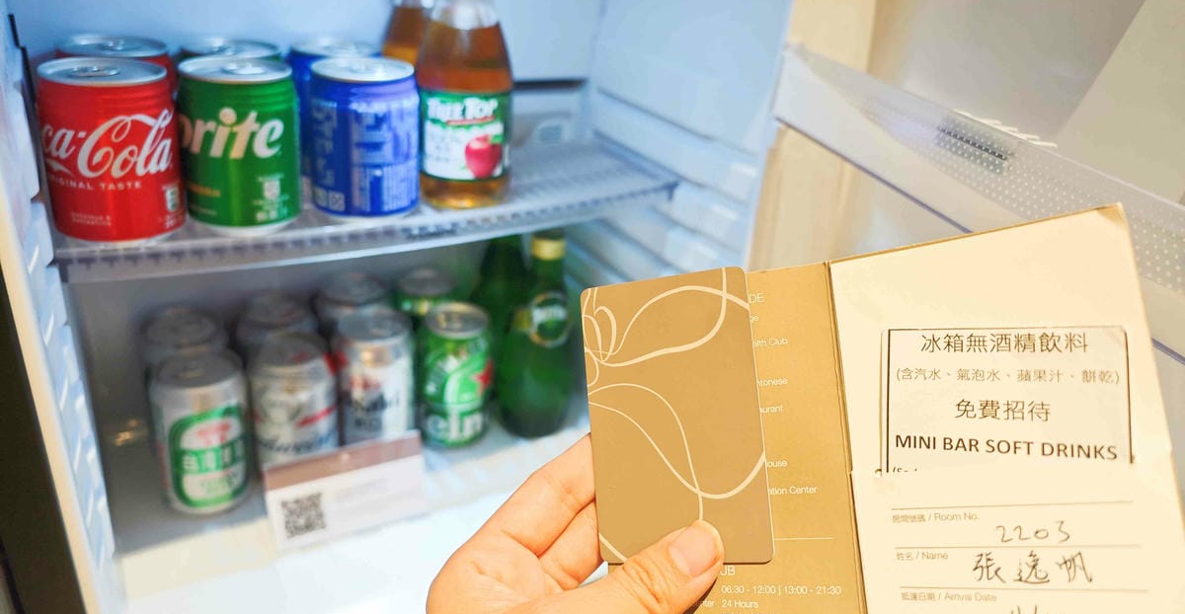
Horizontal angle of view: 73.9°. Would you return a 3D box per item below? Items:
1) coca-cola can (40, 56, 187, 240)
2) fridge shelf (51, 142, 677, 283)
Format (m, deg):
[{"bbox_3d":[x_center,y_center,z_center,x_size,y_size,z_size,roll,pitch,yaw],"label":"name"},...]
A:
[{"bbox_3d":[-0.270,-0.087,0.445,0.066,0.093,0.066,-12,34,-33],"label":"coca-cola can"},{"bbox_3d":[-0.145,-0.086,0.599,0.453,0.022,0.160,-12,34,-33],"label":"fridge shelf"}]

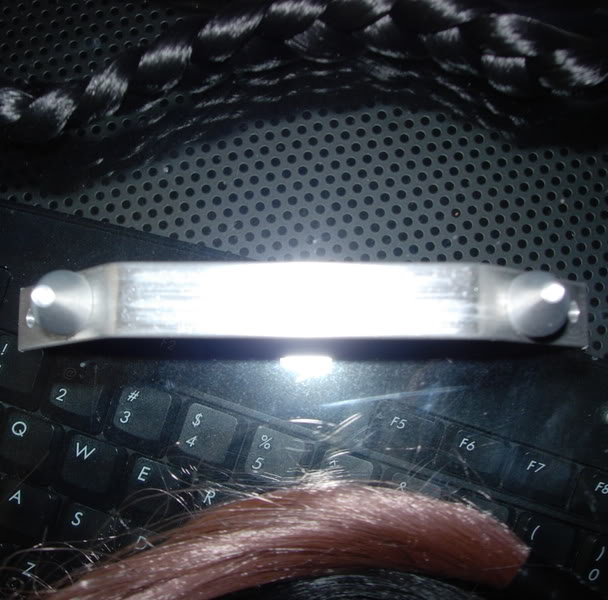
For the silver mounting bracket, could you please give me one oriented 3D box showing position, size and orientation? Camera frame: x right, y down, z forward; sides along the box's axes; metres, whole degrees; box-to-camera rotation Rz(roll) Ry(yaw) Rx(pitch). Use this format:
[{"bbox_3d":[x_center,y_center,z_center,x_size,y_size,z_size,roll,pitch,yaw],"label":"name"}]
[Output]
[{"bbox_3d":[0.000,0.003,0.219,0.154,0.038,0.018,0,81,0],"label":"silver mounting bracket"}]

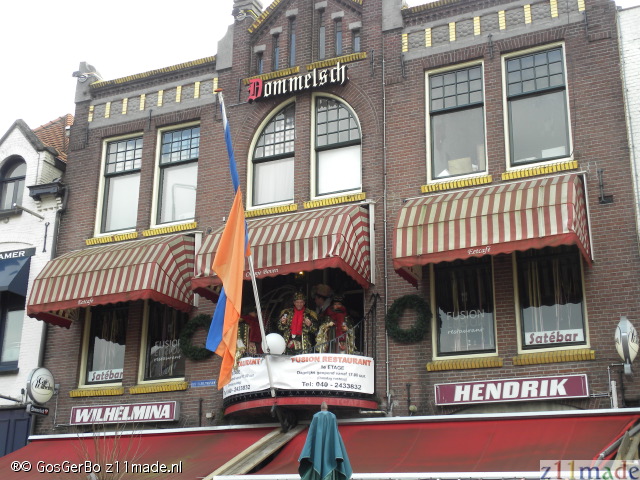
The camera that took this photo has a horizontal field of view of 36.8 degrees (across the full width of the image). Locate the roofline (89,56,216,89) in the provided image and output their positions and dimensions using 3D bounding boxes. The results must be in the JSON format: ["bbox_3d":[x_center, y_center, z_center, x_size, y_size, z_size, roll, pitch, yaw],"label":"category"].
[{"bbox_3d":[-3.607,-3.548,20.860,3.265,0.208,0.320,-8,-21,24],"label":"roofline"}]

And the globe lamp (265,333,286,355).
[{"bbox_3d":[-0.792,1.808,16.701,0.413,0.413,0.413,1,-19,0],"label":"globe lamp"}]

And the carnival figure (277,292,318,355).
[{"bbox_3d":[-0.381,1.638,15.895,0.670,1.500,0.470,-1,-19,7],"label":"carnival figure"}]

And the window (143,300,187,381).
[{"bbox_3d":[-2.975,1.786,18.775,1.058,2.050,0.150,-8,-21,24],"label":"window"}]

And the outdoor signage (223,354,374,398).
[{"bbox_3d":[-0.553,2.406,16.917,2.898,0.620,1.038,-8,-21,24],"label":"outdoor signage"}]

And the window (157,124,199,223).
[{"bbox_3d":[-2.929,-1.342,19.848,1.058,2.229,0.150,-8,-21,24],"label":"window"}]

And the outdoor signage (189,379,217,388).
[{"bbox_3d":[-2.214,2.737,18.308,0.547,0.099,0.020,-8,-21,24],"label":"outdoor signage"}]

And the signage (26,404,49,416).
[{"bbox_3d":[-5.221,3.127,17.623,0.150,0.170,0.520,-8,-21,23],"label":"signage"}]

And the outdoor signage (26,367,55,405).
[{"bbox_3d":[-5.180,2.724,17.864,0.280,0.680,0.660,-8,-21,23],"label":"outdoor signage"}]

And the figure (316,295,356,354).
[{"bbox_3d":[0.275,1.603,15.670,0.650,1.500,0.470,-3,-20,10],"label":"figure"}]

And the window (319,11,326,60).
[{"bbox_3d":[0.052,-4.105,19.298,0.184,1.191,0.140,-8,-21,24],"label":"window"}]

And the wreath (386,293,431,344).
[{"bbox_3d":[1.555,1.381,16.798,0.870,0.849,0.180,-8,-21,24],"label":"wreath"}]

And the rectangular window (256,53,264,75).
[{"bbox_3d":[-1.233,-3.719,20.218,0.148,0.492,0.100,-8,-21,24],"label":"rectangular window"}]

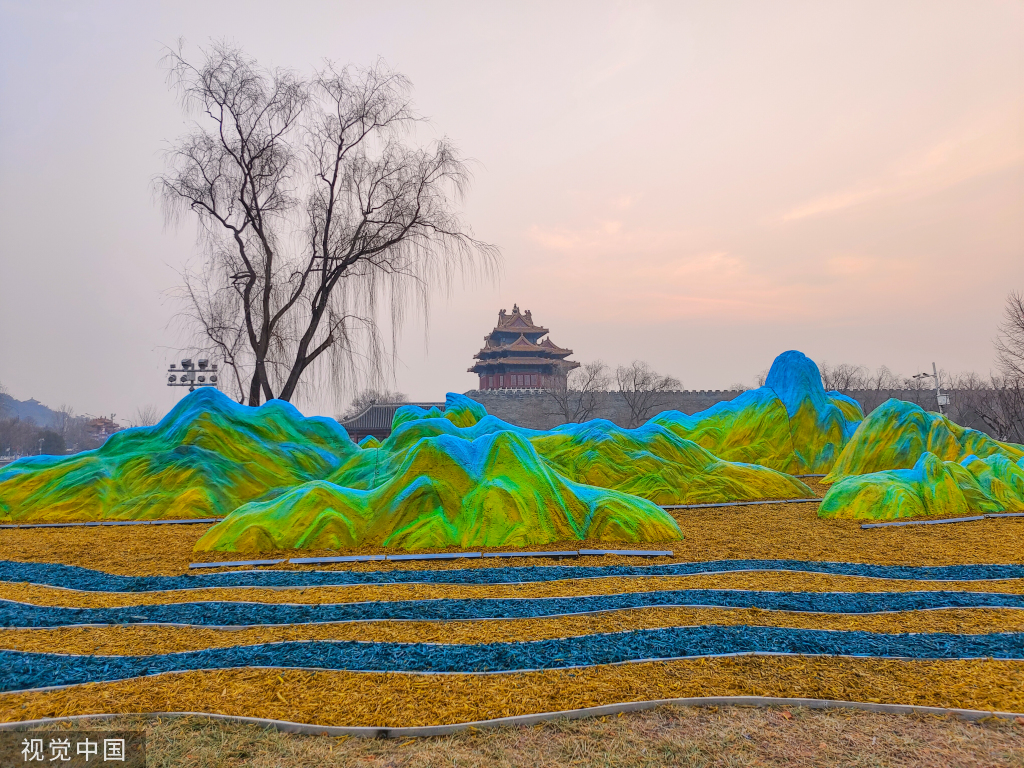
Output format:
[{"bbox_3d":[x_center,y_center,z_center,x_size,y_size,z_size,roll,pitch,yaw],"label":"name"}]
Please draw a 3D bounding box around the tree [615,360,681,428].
[{"bbox_3d":[19.328,3.266,96.068,9.310,13.260,8.800,-1,-5,0],"label":"tree"}]

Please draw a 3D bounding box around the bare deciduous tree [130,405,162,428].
[{"bbox_3d":[-72.392,9.252,134.788,8.000,10.400,7.500,-1,-5,0],"label":"bare deciduous tree"}]

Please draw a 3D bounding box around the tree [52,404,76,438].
[{"bbox_3d":[-121.831,12.520,184.747,7.000,13.930,7.000,-1,-5,0],"label":"tree"}]

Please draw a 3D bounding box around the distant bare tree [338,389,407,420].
[{"bbox_3d":[-25.628,6.615,125.000,12.000,11.610,11.000,-1,-5,0],"label":"distant bare tree"}]

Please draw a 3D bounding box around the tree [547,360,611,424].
[{"bbox_3d":[9.429,3.299,95.072,8.940,13.260,8.500,-1,-5,0],"label":"tree"}]

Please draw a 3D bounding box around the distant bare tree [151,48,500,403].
[{"bbox_3d":[-6.564,-4.284,23.981,11.700,16.140,10.500,-1,-5,0],"label":"distant bare tree"}]

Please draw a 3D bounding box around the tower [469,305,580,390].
[{"bbox_3d":[2.473,-6.244,128.055,20.000,17.690,20.000,0,-5,-10],"label":"tower"}]

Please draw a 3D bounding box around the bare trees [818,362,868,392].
[{"bbox_3d":[56.030,3.220,115.000,9.000,13.790,8.500,-1,-5,0],"label":"bare trees"}]

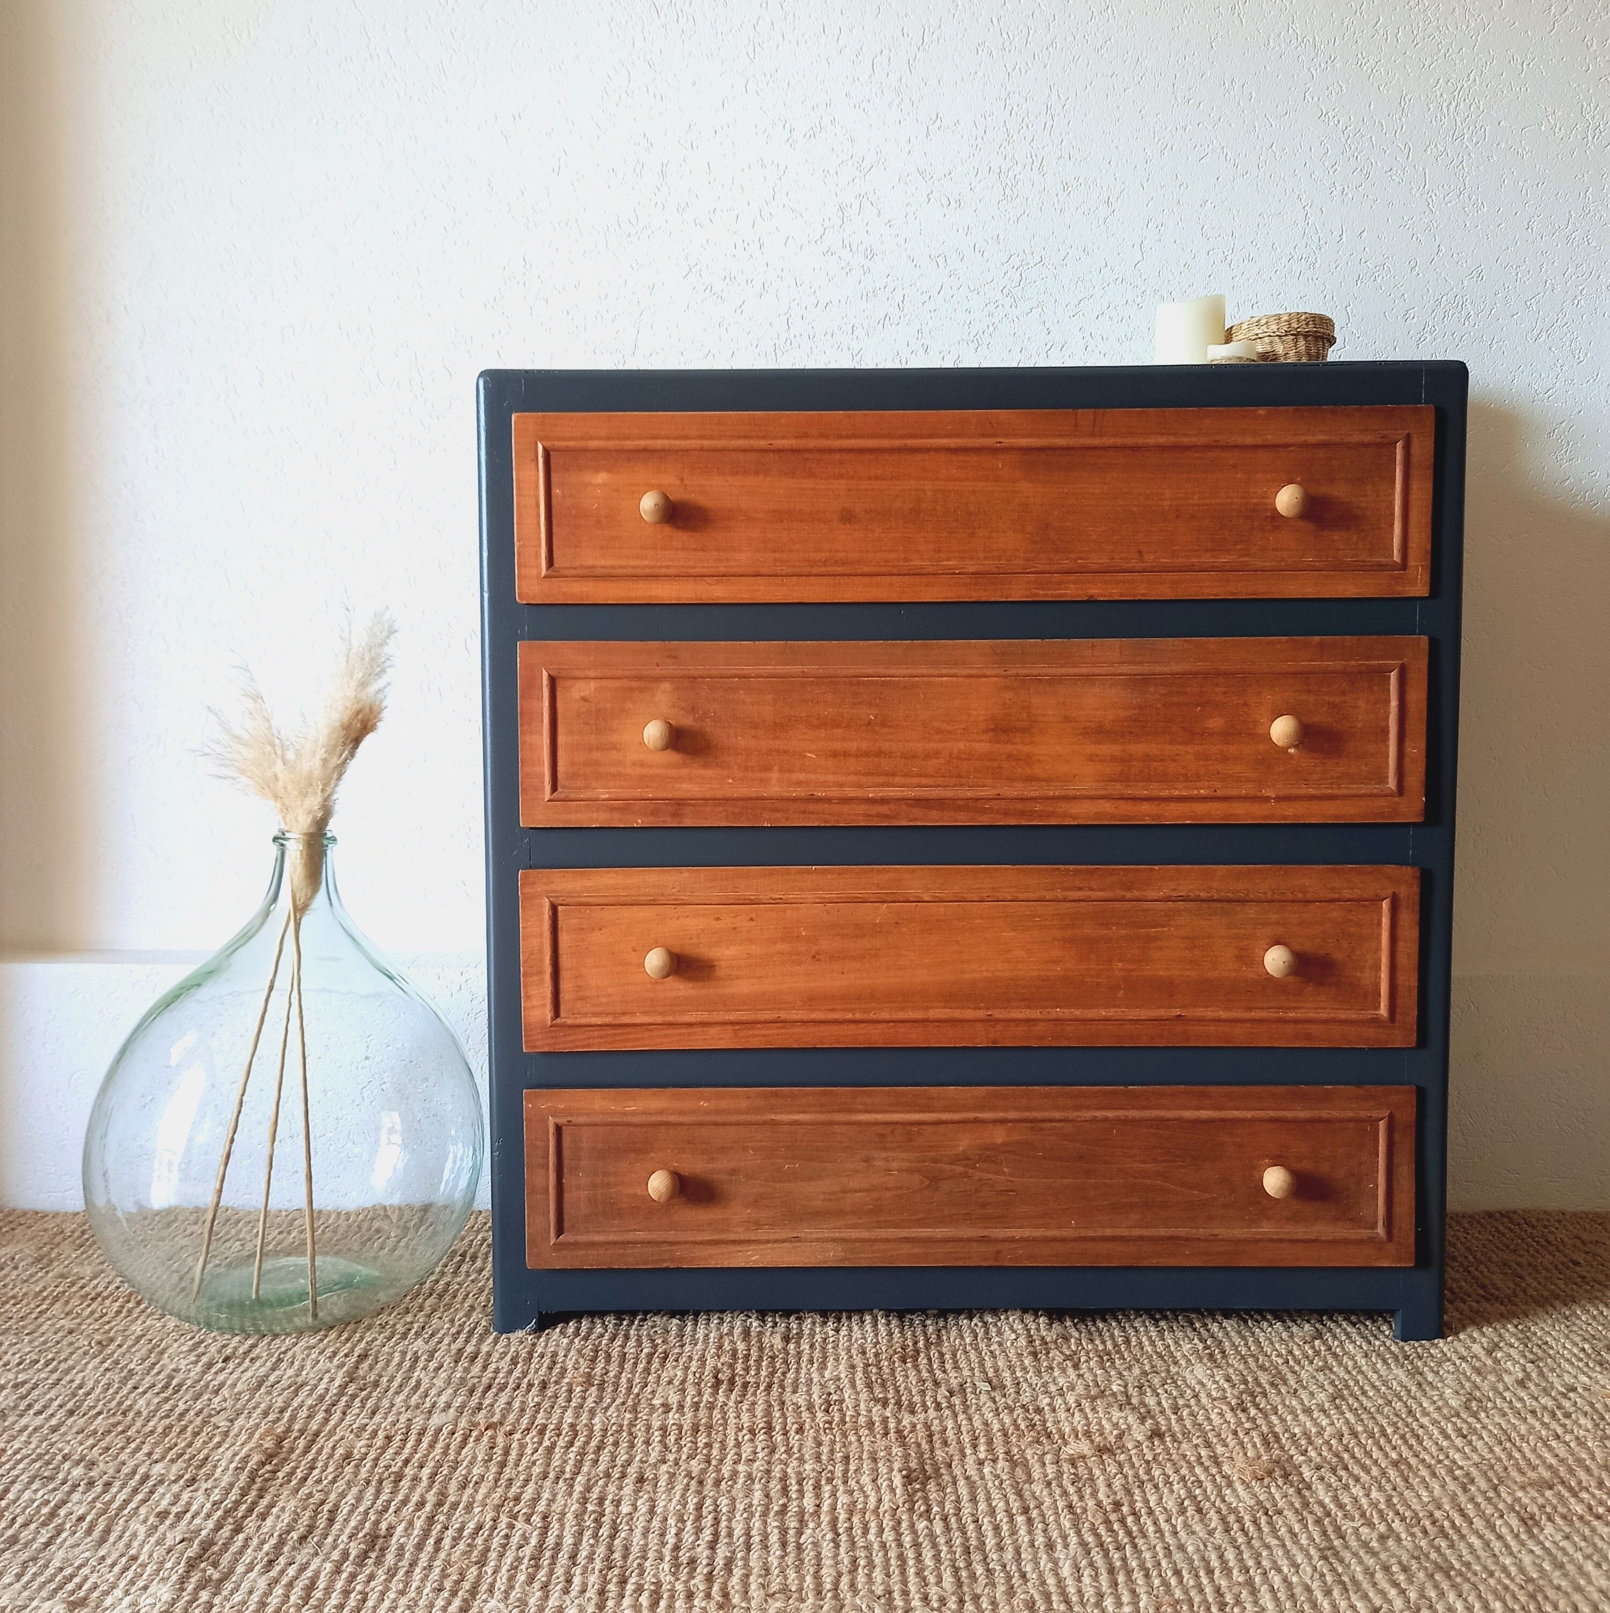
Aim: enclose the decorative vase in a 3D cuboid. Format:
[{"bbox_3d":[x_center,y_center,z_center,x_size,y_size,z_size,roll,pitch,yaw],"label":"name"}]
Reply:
[{"bbox_3d":[-0.522,0.262,1.565,0.381,0.477,0.381,0,4,1],"label":"decorative vase"}]

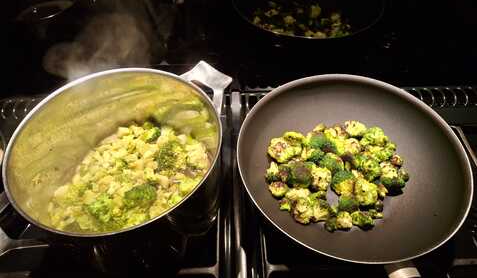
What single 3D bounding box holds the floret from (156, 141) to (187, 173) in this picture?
[{"bbox_3d":[-0.091,0.024,0.467,0.040,0.030,0.041,-3,51,0],"label":"floret"}]

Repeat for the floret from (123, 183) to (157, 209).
[{"bbox_3d":[-0.123,0.070,0.429,0.042,0.030,0.032,-3,51,0],"label":"floret"}]

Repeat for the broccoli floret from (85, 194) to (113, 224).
[{"bbox_3d":[-0.168,0.085,0.419,0.033,0.029,0.036,-3,51,0],"label":"broccoli floret"}]

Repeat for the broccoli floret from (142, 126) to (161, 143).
[{"bbox_3d":[-0.124,-0.006,0.492,0.027,0.020,0.024,-3,51,0],"label":"broccoli floret"}]

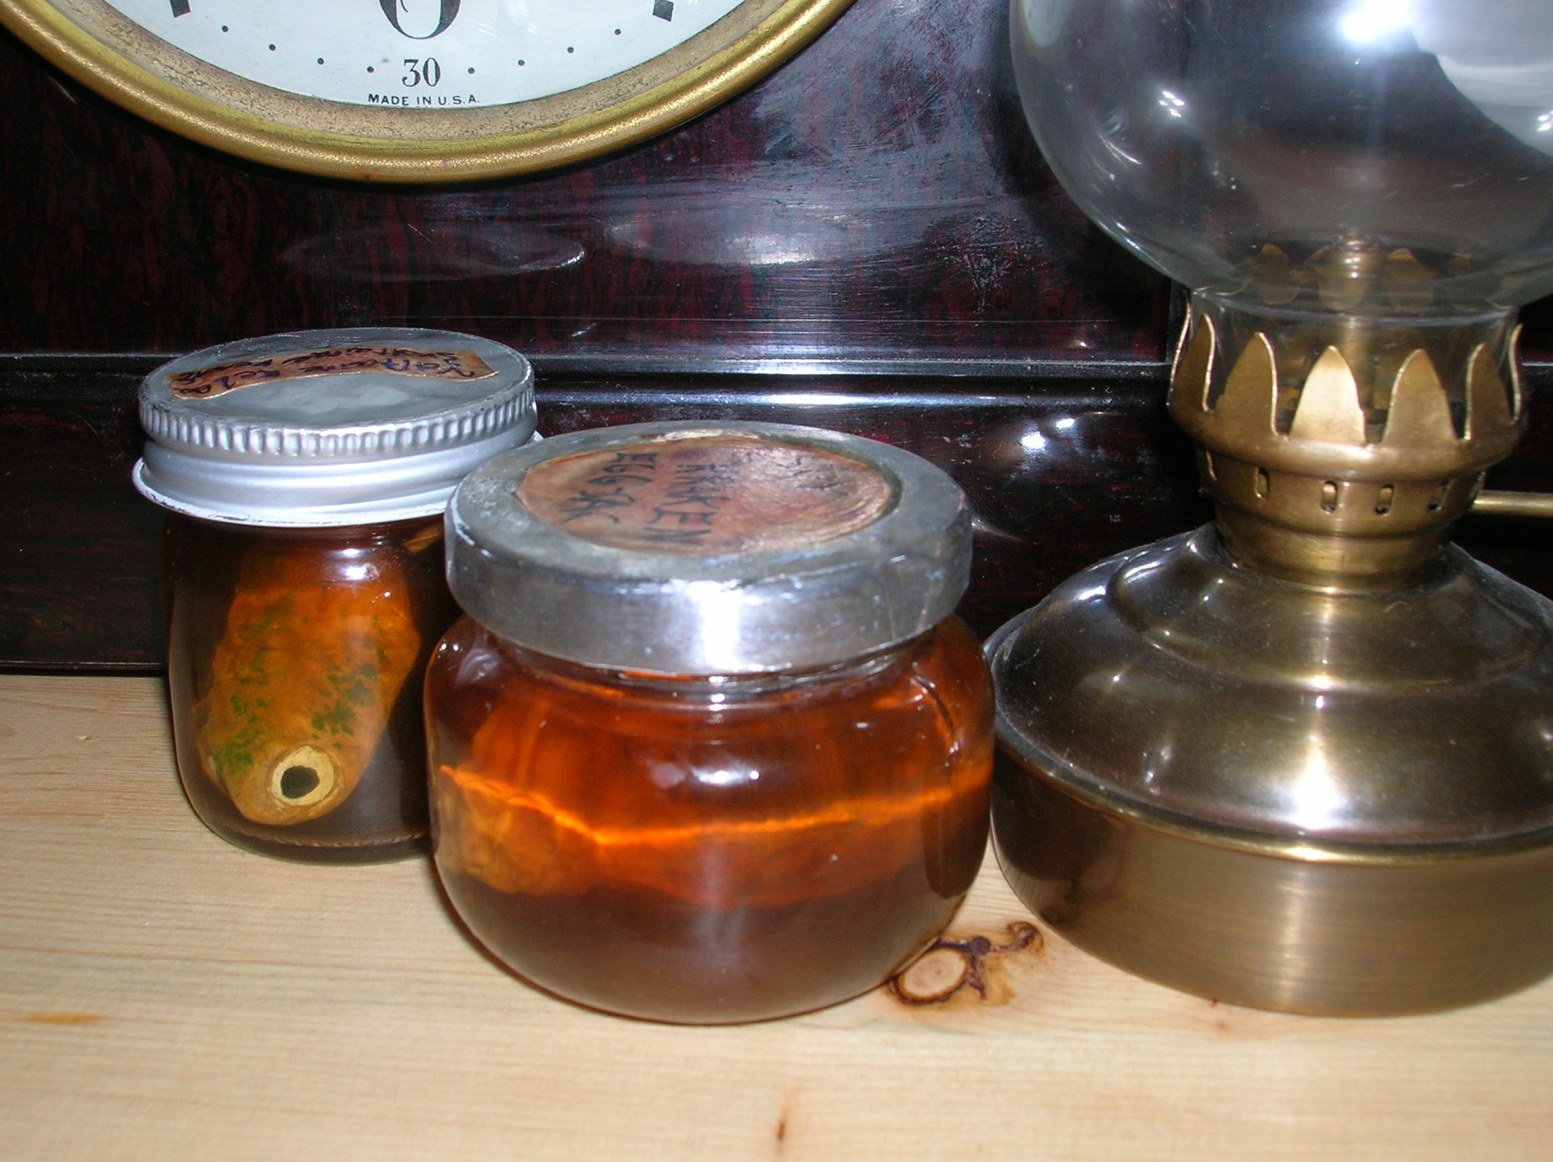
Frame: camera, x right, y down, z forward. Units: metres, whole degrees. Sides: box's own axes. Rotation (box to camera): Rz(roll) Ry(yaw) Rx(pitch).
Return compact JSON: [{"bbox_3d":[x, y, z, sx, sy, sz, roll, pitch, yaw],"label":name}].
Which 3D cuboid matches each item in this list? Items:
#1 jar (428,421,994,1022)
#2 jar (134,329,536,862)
[{"bbox_3d":[-0.007,0.015,0.227,0.062,0.052,0.062,0,21,0],"label":"jar"},{"bbox_3d":[-0.052,0.002,0.256,0.049,0.057,0.049,0,21,0],"label":"jar"}]

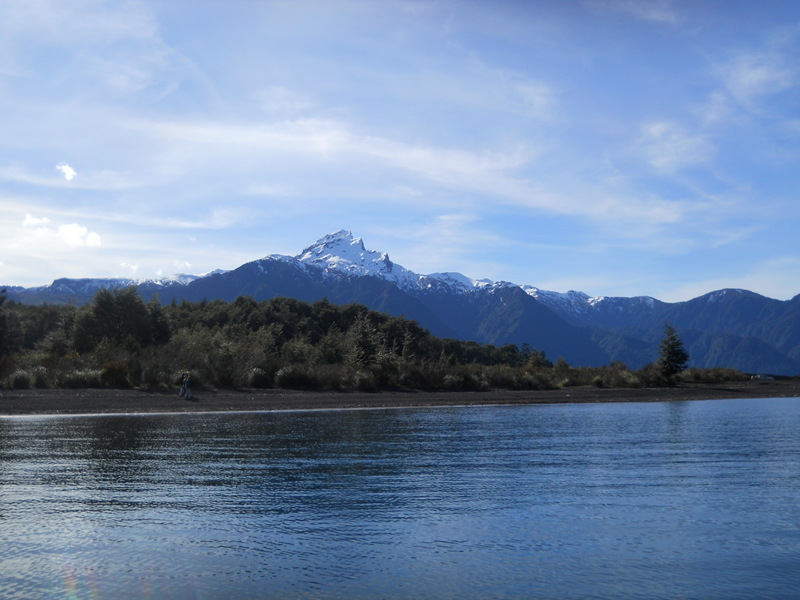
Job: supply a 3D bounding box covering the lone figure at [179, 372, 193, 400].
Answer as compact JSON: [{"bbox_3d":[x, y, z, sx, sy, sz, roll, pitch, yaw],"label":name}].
[{"bbox_3d":[-13.922,5.614,55.500,0.650,1.740,0.600,2,-6,-23],"label":"lone figure"}]

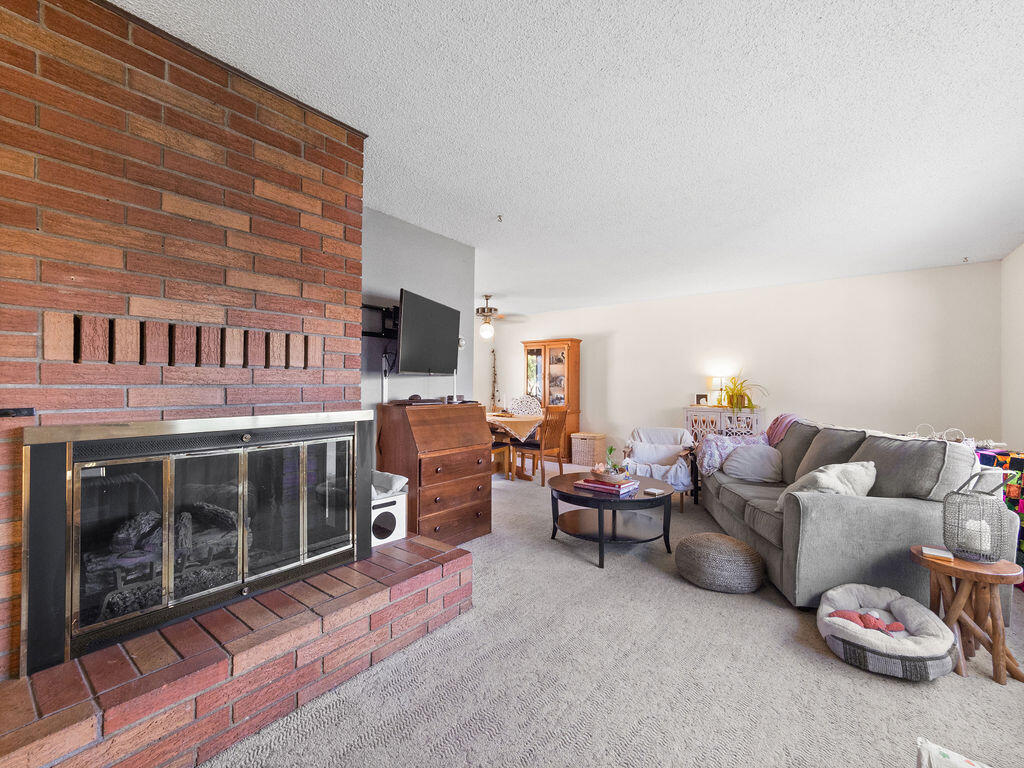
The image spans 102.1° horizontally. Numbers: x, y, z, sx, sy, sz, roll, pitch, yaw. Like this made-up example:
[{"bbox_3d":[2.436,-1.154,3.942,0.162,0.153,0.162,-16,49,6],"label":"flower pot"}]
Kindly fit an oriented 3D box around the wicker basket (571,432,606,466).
[{"bbox_3d":[1.174,0.980,6.338,0.400,0.465,0.360,0,0,36],"label":"wicker basket"}]

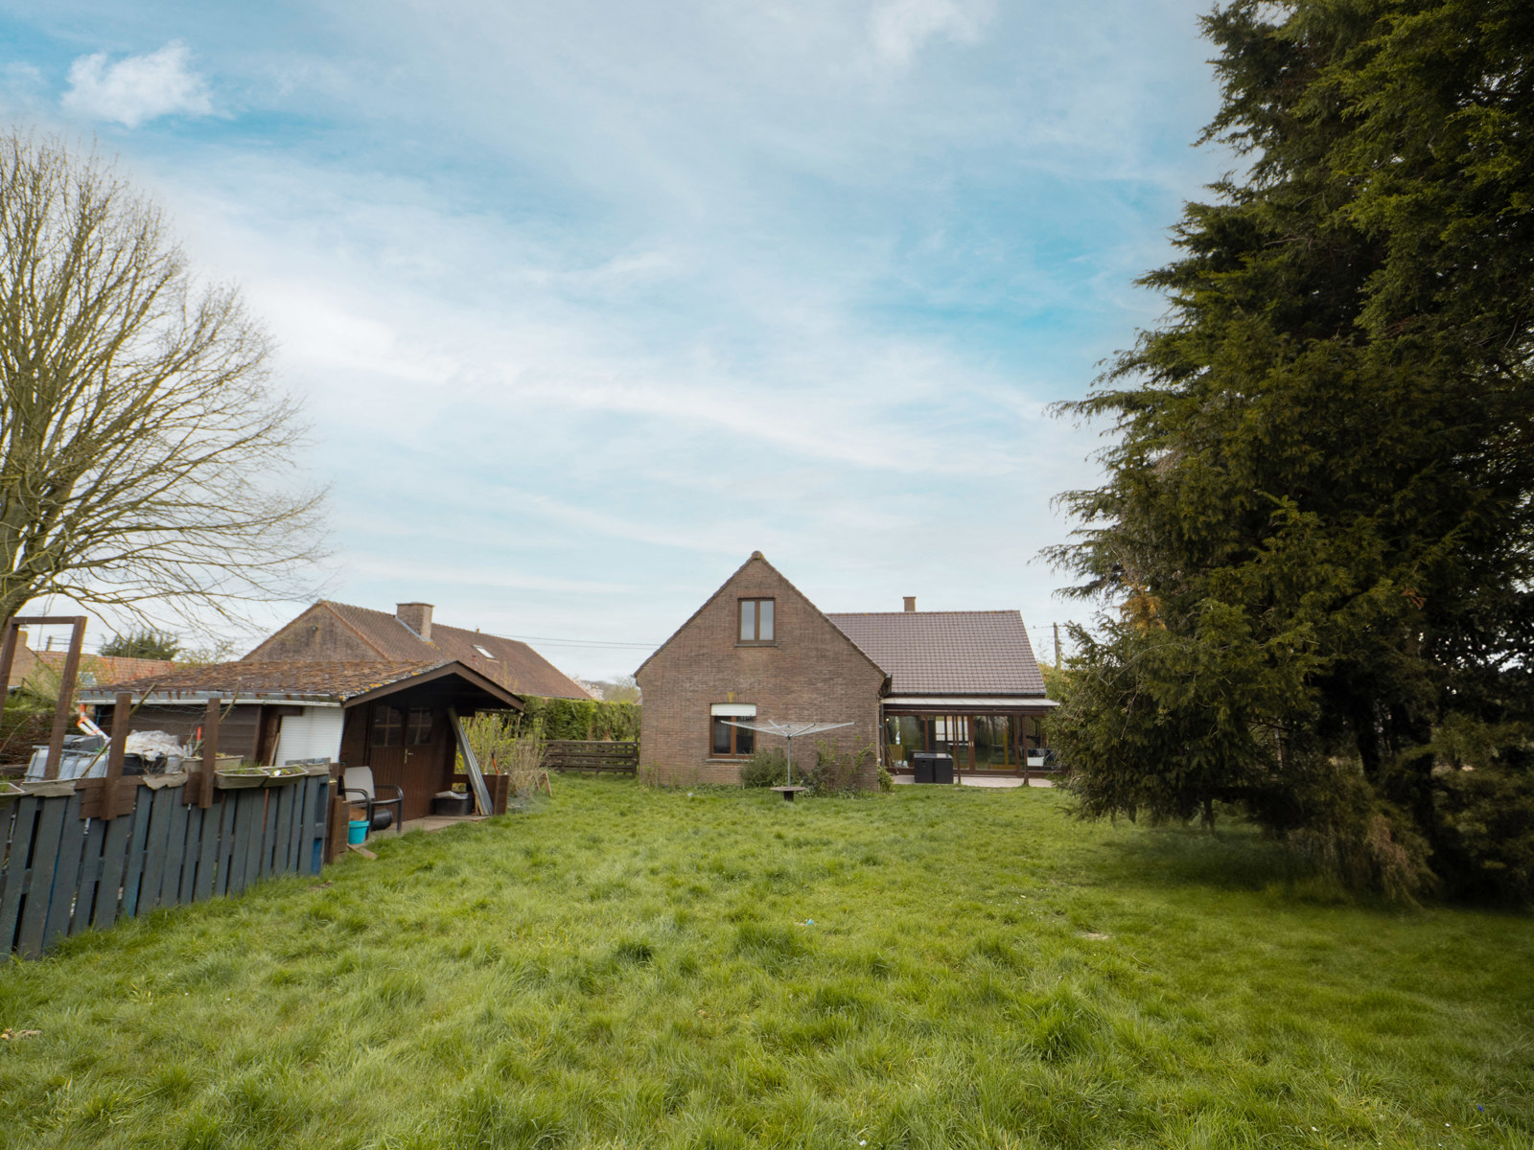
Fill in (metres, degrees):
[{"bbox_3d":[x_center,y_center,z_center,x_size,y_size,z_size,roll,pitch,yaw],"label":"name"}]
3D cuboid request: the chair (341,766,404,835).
[{"bbox_3d":[-5.411,3.074,9.669,0.600,0.900,0.570,-4,-12,21],"label":"chair"}]

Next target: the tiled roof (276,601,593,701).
[{"bbox_3d":[-13.691,3.668,30.037,7.708,2.872,14.485,-1,-11,7],"label":"tiled roof"}]

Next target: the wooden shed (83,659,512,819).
[{"bbox_3d":[-6.671,2.539,11.000,3.794,2.445,4.590,-1,-11,8],"label":"wooden shed"}]

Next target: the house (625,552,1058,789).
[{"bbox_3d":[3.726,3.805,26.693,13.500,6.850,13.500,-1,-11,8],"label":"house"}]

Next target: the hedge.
[{"bbox_3d":[-6.919,5.787,25.868,5.220,2.468,1.500,0,-11,0],"label":"hedge"}]

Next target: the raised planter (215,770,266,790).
[{"bbox_3d":[-5.145,2.012,6.941,0.180,0.155,0.440,-4,-12,19],"label":"raised planter"}]

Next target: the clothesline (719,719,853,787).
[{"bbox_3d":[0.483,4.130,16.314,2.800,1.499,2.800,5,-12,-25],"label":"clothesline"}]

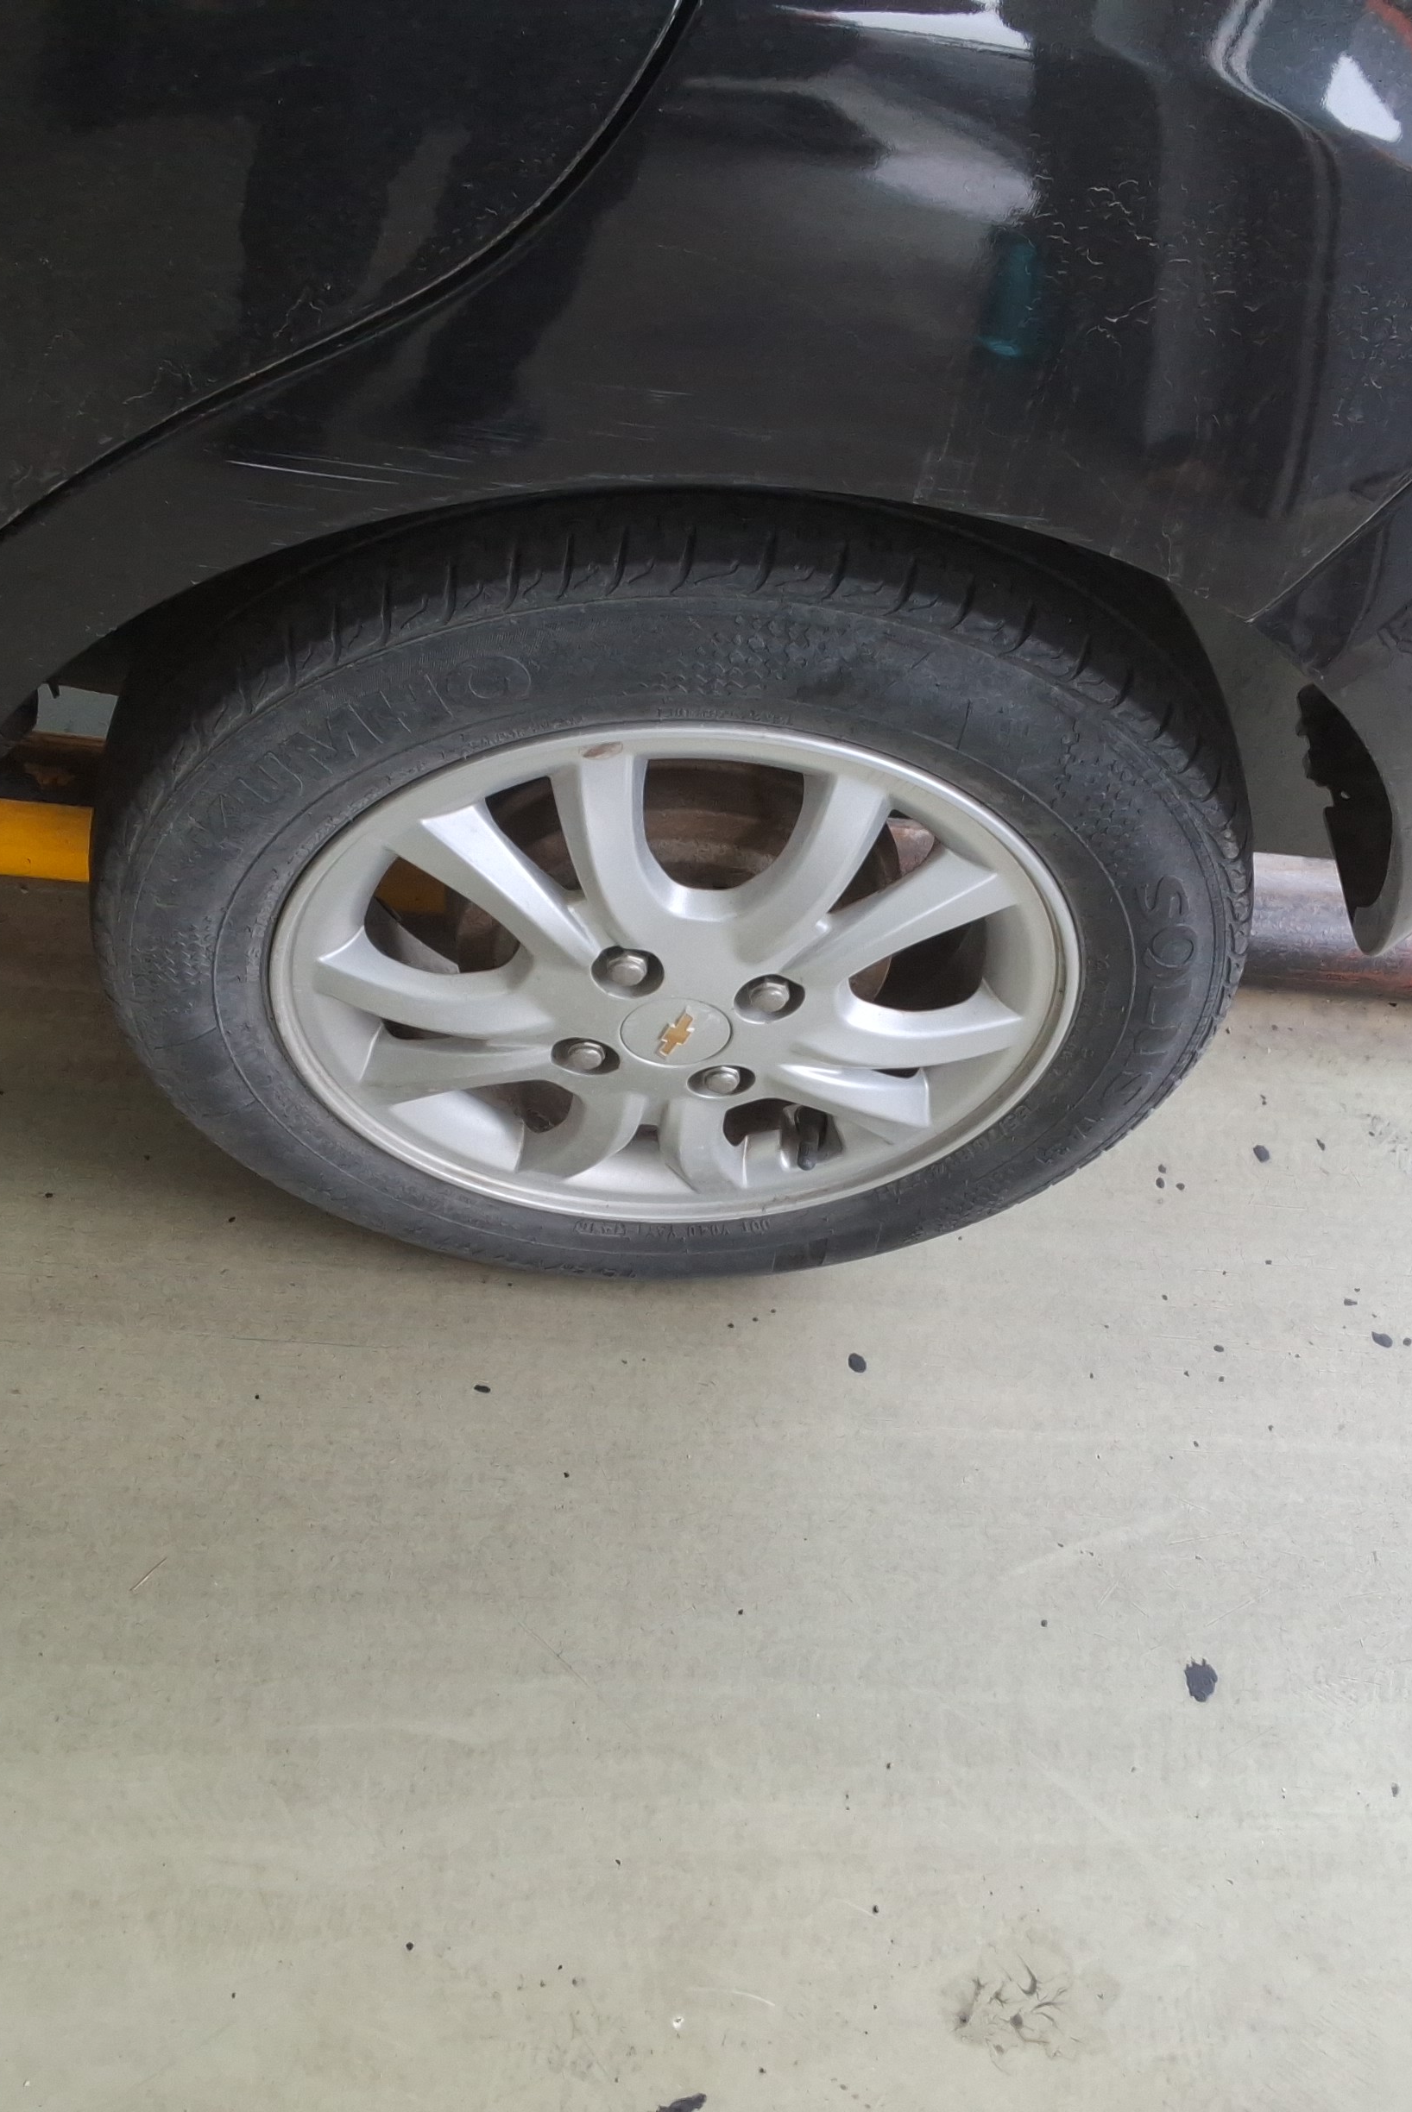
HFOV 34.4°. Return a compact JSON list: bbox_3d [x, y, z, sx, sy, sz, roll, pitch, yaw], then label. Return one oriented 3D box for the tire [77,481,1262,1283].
[{"bbox_3d":[-0.015,-0.077,1.151,0.570,0.564,0.162,4,53,-7],"label":"tire"}]

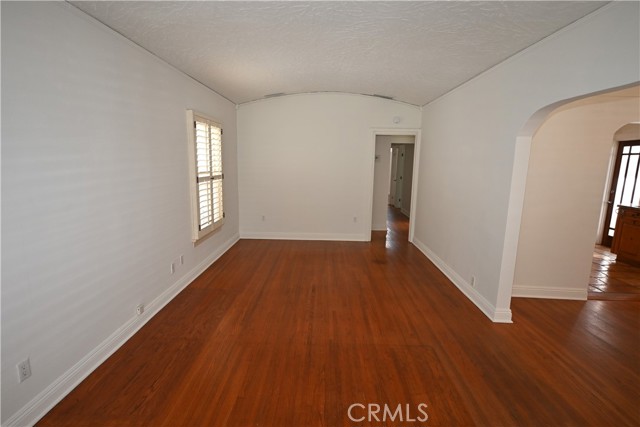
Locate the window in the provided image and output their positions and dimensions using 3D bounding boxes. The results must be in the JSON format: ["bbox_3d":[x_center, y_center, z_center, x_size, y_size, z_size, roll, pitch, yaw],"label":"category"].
[{"bbox_3d":[-1.577,-0.546,4.539,0.086,1.614,1.088,1,10,1],"label":"window"}]

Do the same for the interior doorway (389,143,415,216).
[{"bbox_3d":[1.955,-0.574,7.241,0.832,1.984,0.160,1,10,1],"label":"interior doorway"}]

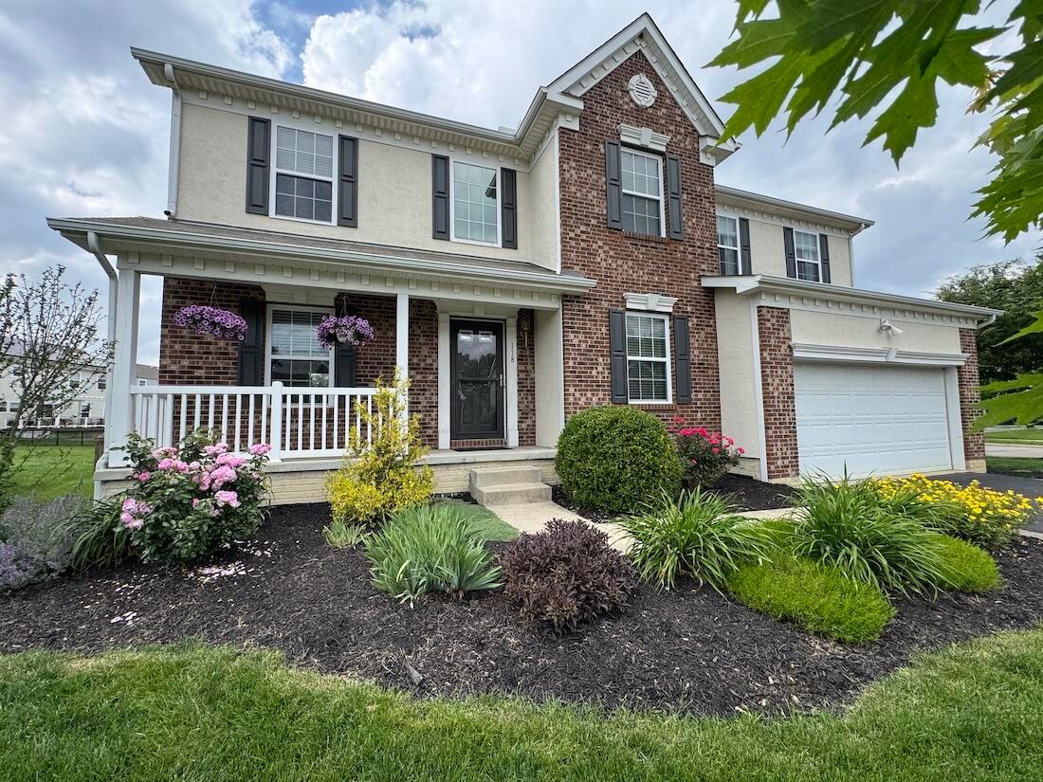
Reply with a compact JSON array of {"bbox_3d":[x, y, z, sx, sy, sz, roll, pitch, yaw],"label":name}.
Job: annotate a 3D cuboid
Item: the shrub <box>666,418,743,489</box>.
[{"bbox_3d":[2.858,1.007,6.573,1.093,0.982,1.012,1,-4,-20],"label":"shrub"}]

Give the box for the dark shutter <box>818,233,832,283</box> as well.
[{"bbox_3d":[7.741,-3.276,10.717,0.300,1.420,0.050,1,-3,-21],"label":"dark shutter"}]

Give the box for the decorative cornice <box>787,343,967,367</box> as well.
[{"bbox_3d":[6.894,-0.658,7.872,5.020,0.253,0.152,1,-4,-20],"label":"decorative cornice"}]

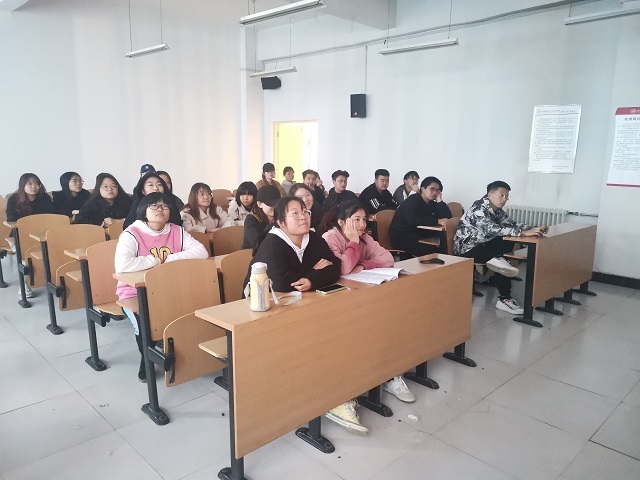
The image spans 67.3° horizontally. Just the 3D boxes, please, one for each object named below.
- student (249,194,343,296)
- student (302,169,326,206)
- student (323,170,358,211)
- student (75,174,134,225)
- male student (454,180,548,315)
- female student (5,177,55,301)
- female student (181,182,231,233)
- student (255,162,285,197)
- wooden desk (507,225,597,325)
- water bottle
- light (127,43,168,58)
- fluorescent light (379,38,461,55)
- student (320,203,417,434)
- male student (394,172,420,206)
[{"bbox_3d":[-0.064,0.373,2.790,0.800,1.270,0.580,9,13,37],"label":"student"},{"bbox_3d":[-0.114,-0.298,6.398,0.511,1.239,0.708,-5,11,-29],"label":"student"},{"bbox_3d":[0.372,-0.207,5.849,0.511,1.253,0.708,-7,13,-39],"label":"student"},{"bbox_3d":[-1.996,0.001,4.549,0.531,1.248,0.688,-7,13,-39],"label":"student"},{"bbox_3d":[1.702,0.059,4.508,0.550,1.204,0.786,-8,13,-41],"label":"male student"},{"bbox_3d":[-2.996,-0.089,5.115,0.770,1.250,0.540,9,13,37],"label":"female student"},{"bbox_3d":[-1.052,0.067,4.546,0.770,1.210,0.540,10,13,40],"label":"female student"},{"bbox_3d":[-0.706,-0.452,7.046,0.491,1.312,0.659,-4,11,-26],"label":"student"},{"bbox_3d":[2.402,0.284,4.909,1.600,0.765,0.430,-9,14,-44],"label":"wooden desk"},{"bbox_3d":[-0.265,0.201,2.137,0.084,0.206,0.080,-4,11,-24],"label":"water bottle"},{"bbox_3d":[-2.776,-3.026,7.725,1.210,0.100,0.130,9,13,39],"label":"light"},{"bbox_3d":[1.431,-2.809,7.029,1.220,0.100,0.130,9,13,39],"label":"fluorescent light"},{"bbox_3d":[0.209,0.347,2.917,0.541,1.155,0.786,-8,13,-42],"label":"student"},{"bbox_3d":[1.035,-0.276,6.451,0.740,1.270,0.530,9,13,37],"label":"male student"}]

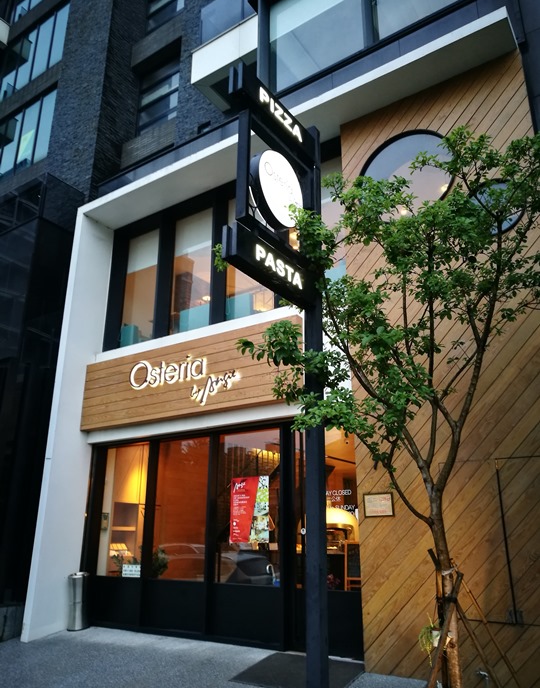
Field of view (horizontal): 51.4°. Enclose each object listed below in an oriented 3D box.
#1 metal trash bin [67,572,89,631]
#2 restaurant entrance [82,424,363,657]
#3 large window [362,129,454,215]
[{"bbox_3d":[-2.779,3.733,8.151,0.228,0.755,0.228,-12,-22,31],"label":"metal trash bin"},{"bbox_3d":[-0.920,2.546,7.702,4.781,2.719,0.200,-12,-22,31],"label":"restaurant entrance"},{"bbox_3d":[1.675,-2.084,6.972,1.210,1.204,0.120,-12,-22,31],"label":"large window"}]

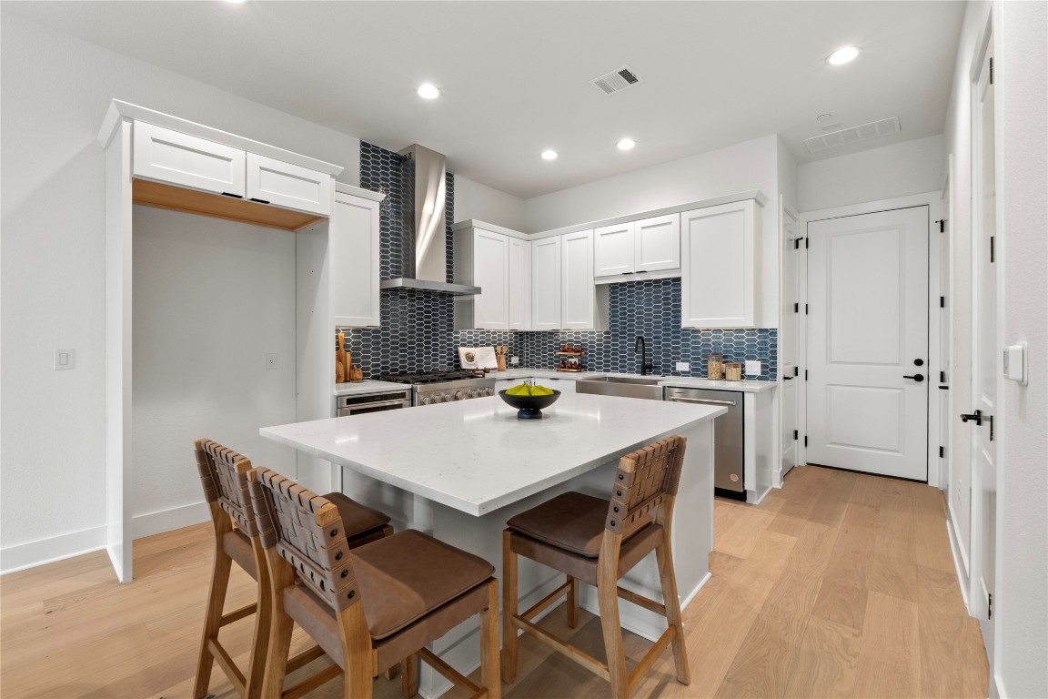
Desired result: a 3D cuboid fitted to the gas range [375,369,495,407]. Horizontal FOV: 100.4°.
[{"bbox_3d":[-0.819,0.724,4.157,0.685,0.930,0.920,1,2,41],"label":"gas range"}]

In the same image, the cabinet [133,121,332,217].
[{"bbox_3d":[-1.945,-1.080,2.901,0.585,0.305,1.060,1,2,41],"label":"cabinet"}]

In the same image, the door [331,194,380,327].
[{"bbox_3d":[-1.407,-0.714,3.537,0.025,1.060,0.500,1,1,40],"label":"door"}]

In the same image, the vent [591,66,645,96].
[{"bbox_3d":[0.645,-1.833,3.005,0.285,0.025,0.240,1,2,41],"label":"vent"}]

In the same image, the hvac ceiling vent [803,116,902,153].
[{"bbox_3d":[2.869,-1.853,3.828,0.650,0.030,0.340,1,2,41],"label":"hvac ceiling vent"}]

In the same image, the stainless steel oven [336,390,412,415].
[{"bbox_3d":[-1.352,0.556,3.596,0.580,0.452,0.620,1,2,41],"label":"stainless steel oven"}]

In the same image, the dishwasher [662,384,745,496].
[{"bbox_3d":[1.633,0.755,3.756,0.614,0.873,0.610,1,2,41],"label":"dishwasher"}]

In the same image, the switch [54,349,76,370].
[{"bbox_3d":[-2.665,0.056,2.533,0.012,0.117,0.076,1,2,41],"label":"switch"}]

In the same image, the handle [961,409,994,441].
[{"bbox_3d":[1.916,0.297,1.865,0.060,0.068,0.135,1,2,41],"label":"handle"}]

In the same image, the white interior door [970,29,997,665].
[{"bbox_3d":[1.904,0.008,1.780,0.045,2.430,0.450,1,2,41],"label":"white interior door"}]

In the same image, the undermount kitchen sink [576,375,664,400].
[{"bbox_3d":[1.014,0.418,4.222,0.885,0.240,0.545,1,2,41],"label":"undermount kitchen sink"}]

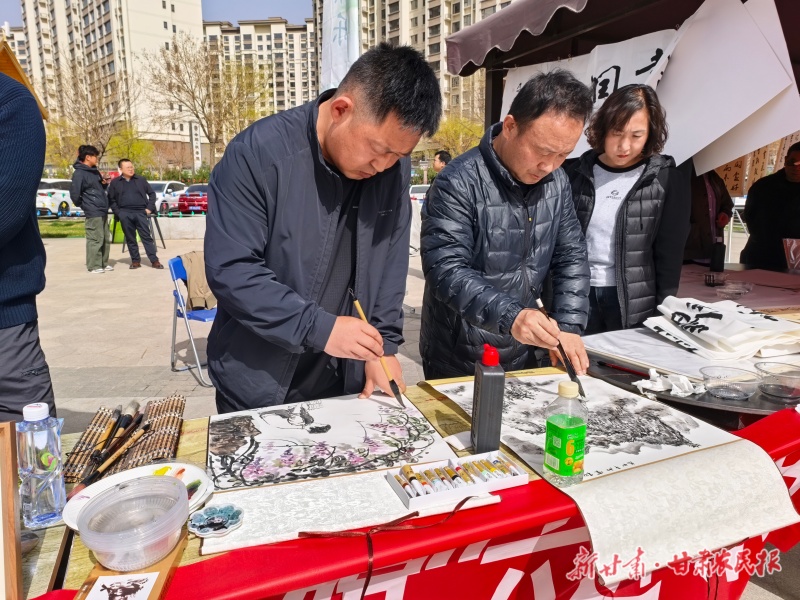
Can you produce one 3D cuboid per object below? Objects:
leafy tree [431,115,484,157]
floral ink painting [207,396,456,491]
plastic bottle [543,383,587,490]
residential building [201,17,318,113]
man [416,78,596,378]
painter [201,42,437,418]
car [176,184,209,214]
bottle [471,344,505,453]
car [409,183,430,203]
[{"bbox_3d":[3.635,-7.448,30.662,4.600,5.900,4.400,0,10,0],"label":"leafy tree"},{"bbox_3d":[-0.144,0.254,1.067,0.425,0.010,0.335,-3,11,-18],"label":"floral ink painting"},{"bbox_3d":[0.268,0.214,0.890,0.057,0.169,0.056,0,11,0],"label":"plastic bottle"},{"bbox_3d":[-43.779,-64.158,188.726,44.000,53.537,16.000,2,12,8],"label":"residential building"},{"bbox_3d":[0.265,0.151,1.532,0.530,1.450,0.490,-4,11,-23],"label":"man"},{"bbox_3d":[-0.180,0.188,1.336,0.570,1.450,0.500,-6,12,-28],"label":"painter"},{"bbox_3d":[-9.264,-5.121,27.675,1.820,1.460,4.650,1,11,4],"label":"car"},{"bbox_3d":[0.155,0.173,0.998,0.045,0.190,0.065,-2,10,-8],"label":"bottle"},{"bbox_3d":[0.992,-4.197,24.038,1.820,1.470,4.600,0,10,0],"label":"car"}]

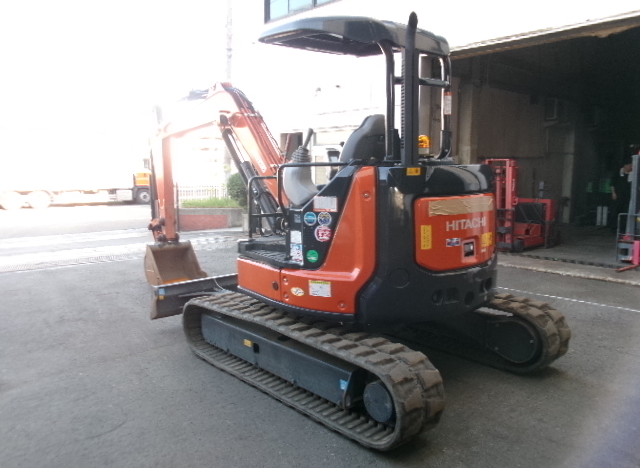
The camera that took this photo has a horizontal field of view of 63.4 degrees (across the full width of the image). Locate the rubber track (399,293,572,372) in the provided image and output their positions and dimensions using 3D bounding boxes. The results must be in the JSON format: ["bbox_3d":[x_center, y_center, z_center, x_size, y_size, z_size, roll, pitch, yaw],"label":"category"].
[{"bbox_3d":[0.971,0.709,4.756,0.381,0.505,2.450,-6,9,-41],"label":"rubber track"}]

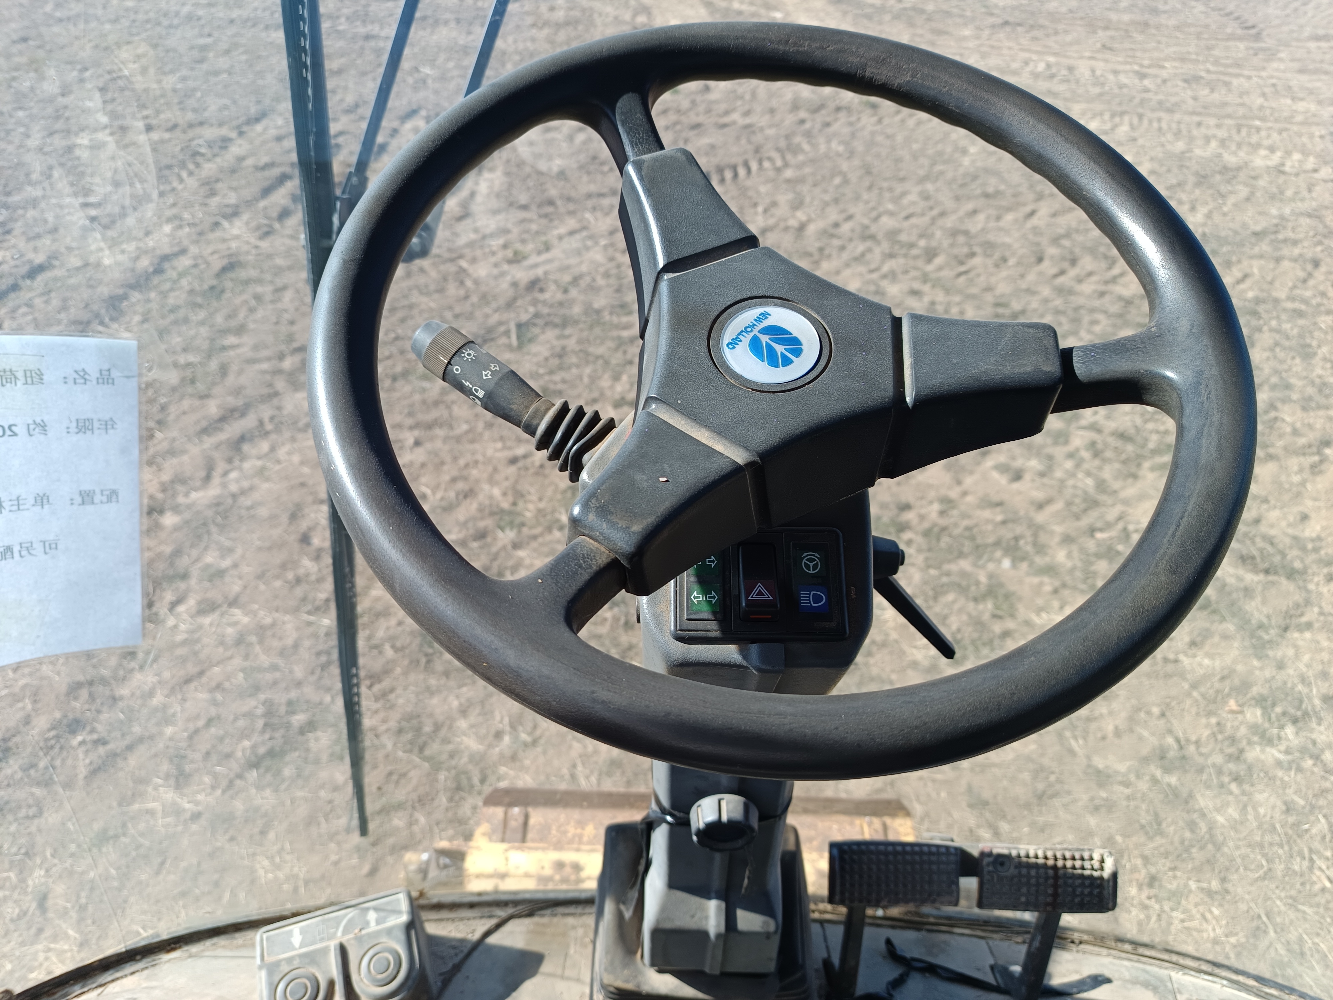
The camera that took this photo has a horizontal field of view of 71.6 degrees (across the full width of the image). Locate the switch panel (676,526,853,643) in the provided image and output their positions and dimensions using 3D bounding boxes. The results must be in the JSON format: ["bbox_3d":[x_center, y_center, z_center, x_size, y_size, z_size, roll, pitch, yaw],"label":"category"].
[{"bbox_3d":[0.042,0.040,0.429,0.080,0.016,0.052,1,68,1],"label":"switch panel"}]

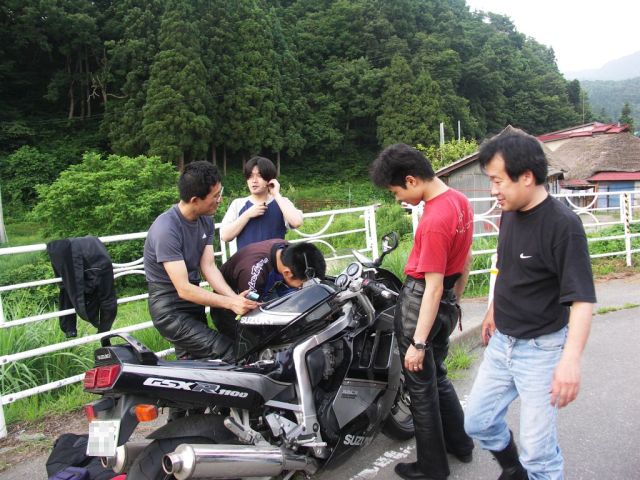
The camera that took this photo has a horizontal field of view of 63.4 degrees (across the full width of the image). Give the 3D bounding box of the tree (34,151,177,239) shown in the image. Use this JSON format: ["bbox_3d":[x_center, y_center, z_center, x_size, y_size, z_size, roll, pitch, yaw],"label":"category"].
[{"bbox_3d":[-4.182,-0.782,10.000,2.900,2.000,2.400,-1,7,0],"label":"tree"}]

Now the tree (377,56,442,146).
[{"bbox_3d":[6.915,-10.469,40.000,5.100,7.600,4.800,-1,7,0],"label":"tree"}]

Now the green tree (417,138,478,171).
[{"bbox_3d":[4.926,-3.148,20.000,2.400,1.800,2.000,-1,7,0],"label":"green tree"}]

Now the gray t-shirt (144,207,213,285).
[{"bbox_3d":[-0.689,0.022,2.520,0.290,0.430,0.440,9,11,29],"label":"gray t-shirt"}]

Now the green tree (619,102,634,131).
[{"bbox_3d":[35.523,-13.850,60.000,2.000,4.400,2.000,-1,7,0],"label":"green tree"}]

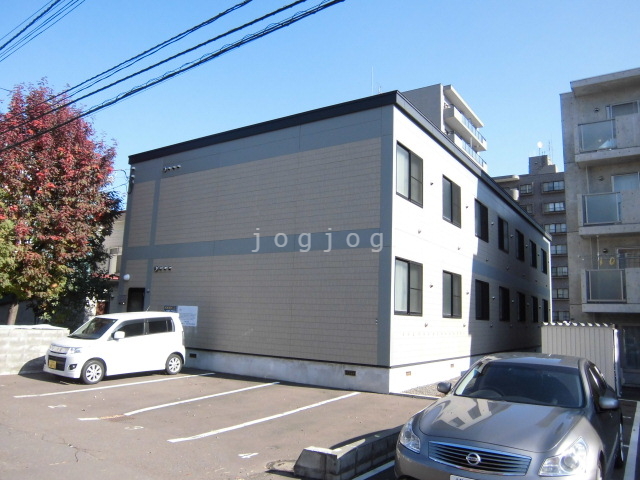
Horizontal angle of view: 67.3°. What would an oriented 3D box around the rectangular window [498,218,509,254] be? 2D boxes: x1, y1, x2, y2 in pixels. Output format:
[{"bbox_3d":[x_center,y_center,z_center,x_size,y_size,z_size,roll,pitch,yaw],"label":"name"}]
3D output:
[{"bbox_3d":[7.880,-0.188,20.690,0.100,1.385,1.670,-4,-11,34],"label":"rectangular window"}]

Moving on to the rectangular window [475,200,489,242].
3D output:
[{"bbox_3d":[5.786,-0.641,17.203,0.100,1.340,1.660,-4,-11,34],"label":"rectangular window"}]

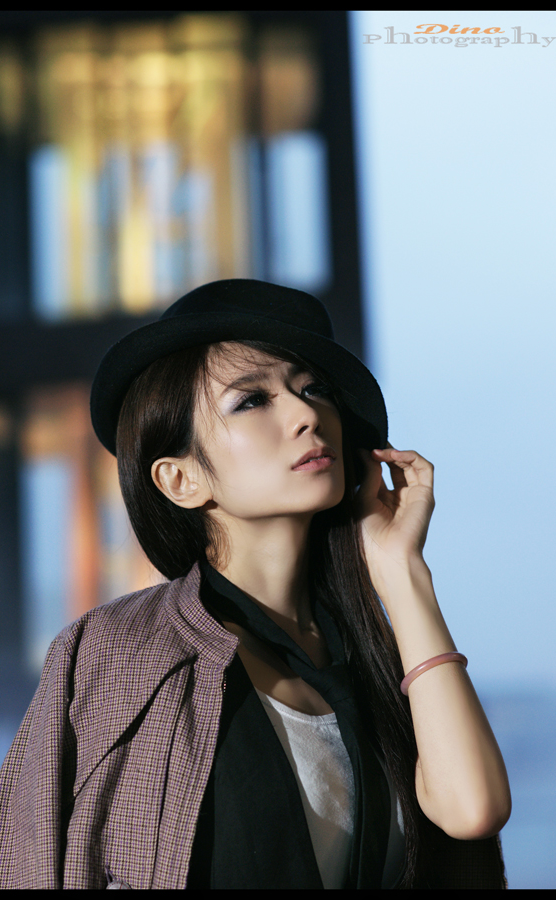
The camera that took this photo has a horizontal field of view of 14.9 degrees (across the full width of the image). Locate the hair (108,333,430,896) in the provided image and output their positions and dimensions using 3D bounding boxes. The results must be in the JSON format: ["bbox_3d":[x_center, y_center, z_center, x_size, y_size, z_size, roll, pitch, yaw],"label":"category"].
[{"bbox_3d":[-0.006,0.137,1.940,0.250,0.530,0.250,3,-8,-24],"label":"hair"}]

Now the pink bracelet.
[{"bbox_3d":[0.139,0.199,1.880,0.065,0.009,0.065,-13,-35,-16],"label":"pink bracelet"}]

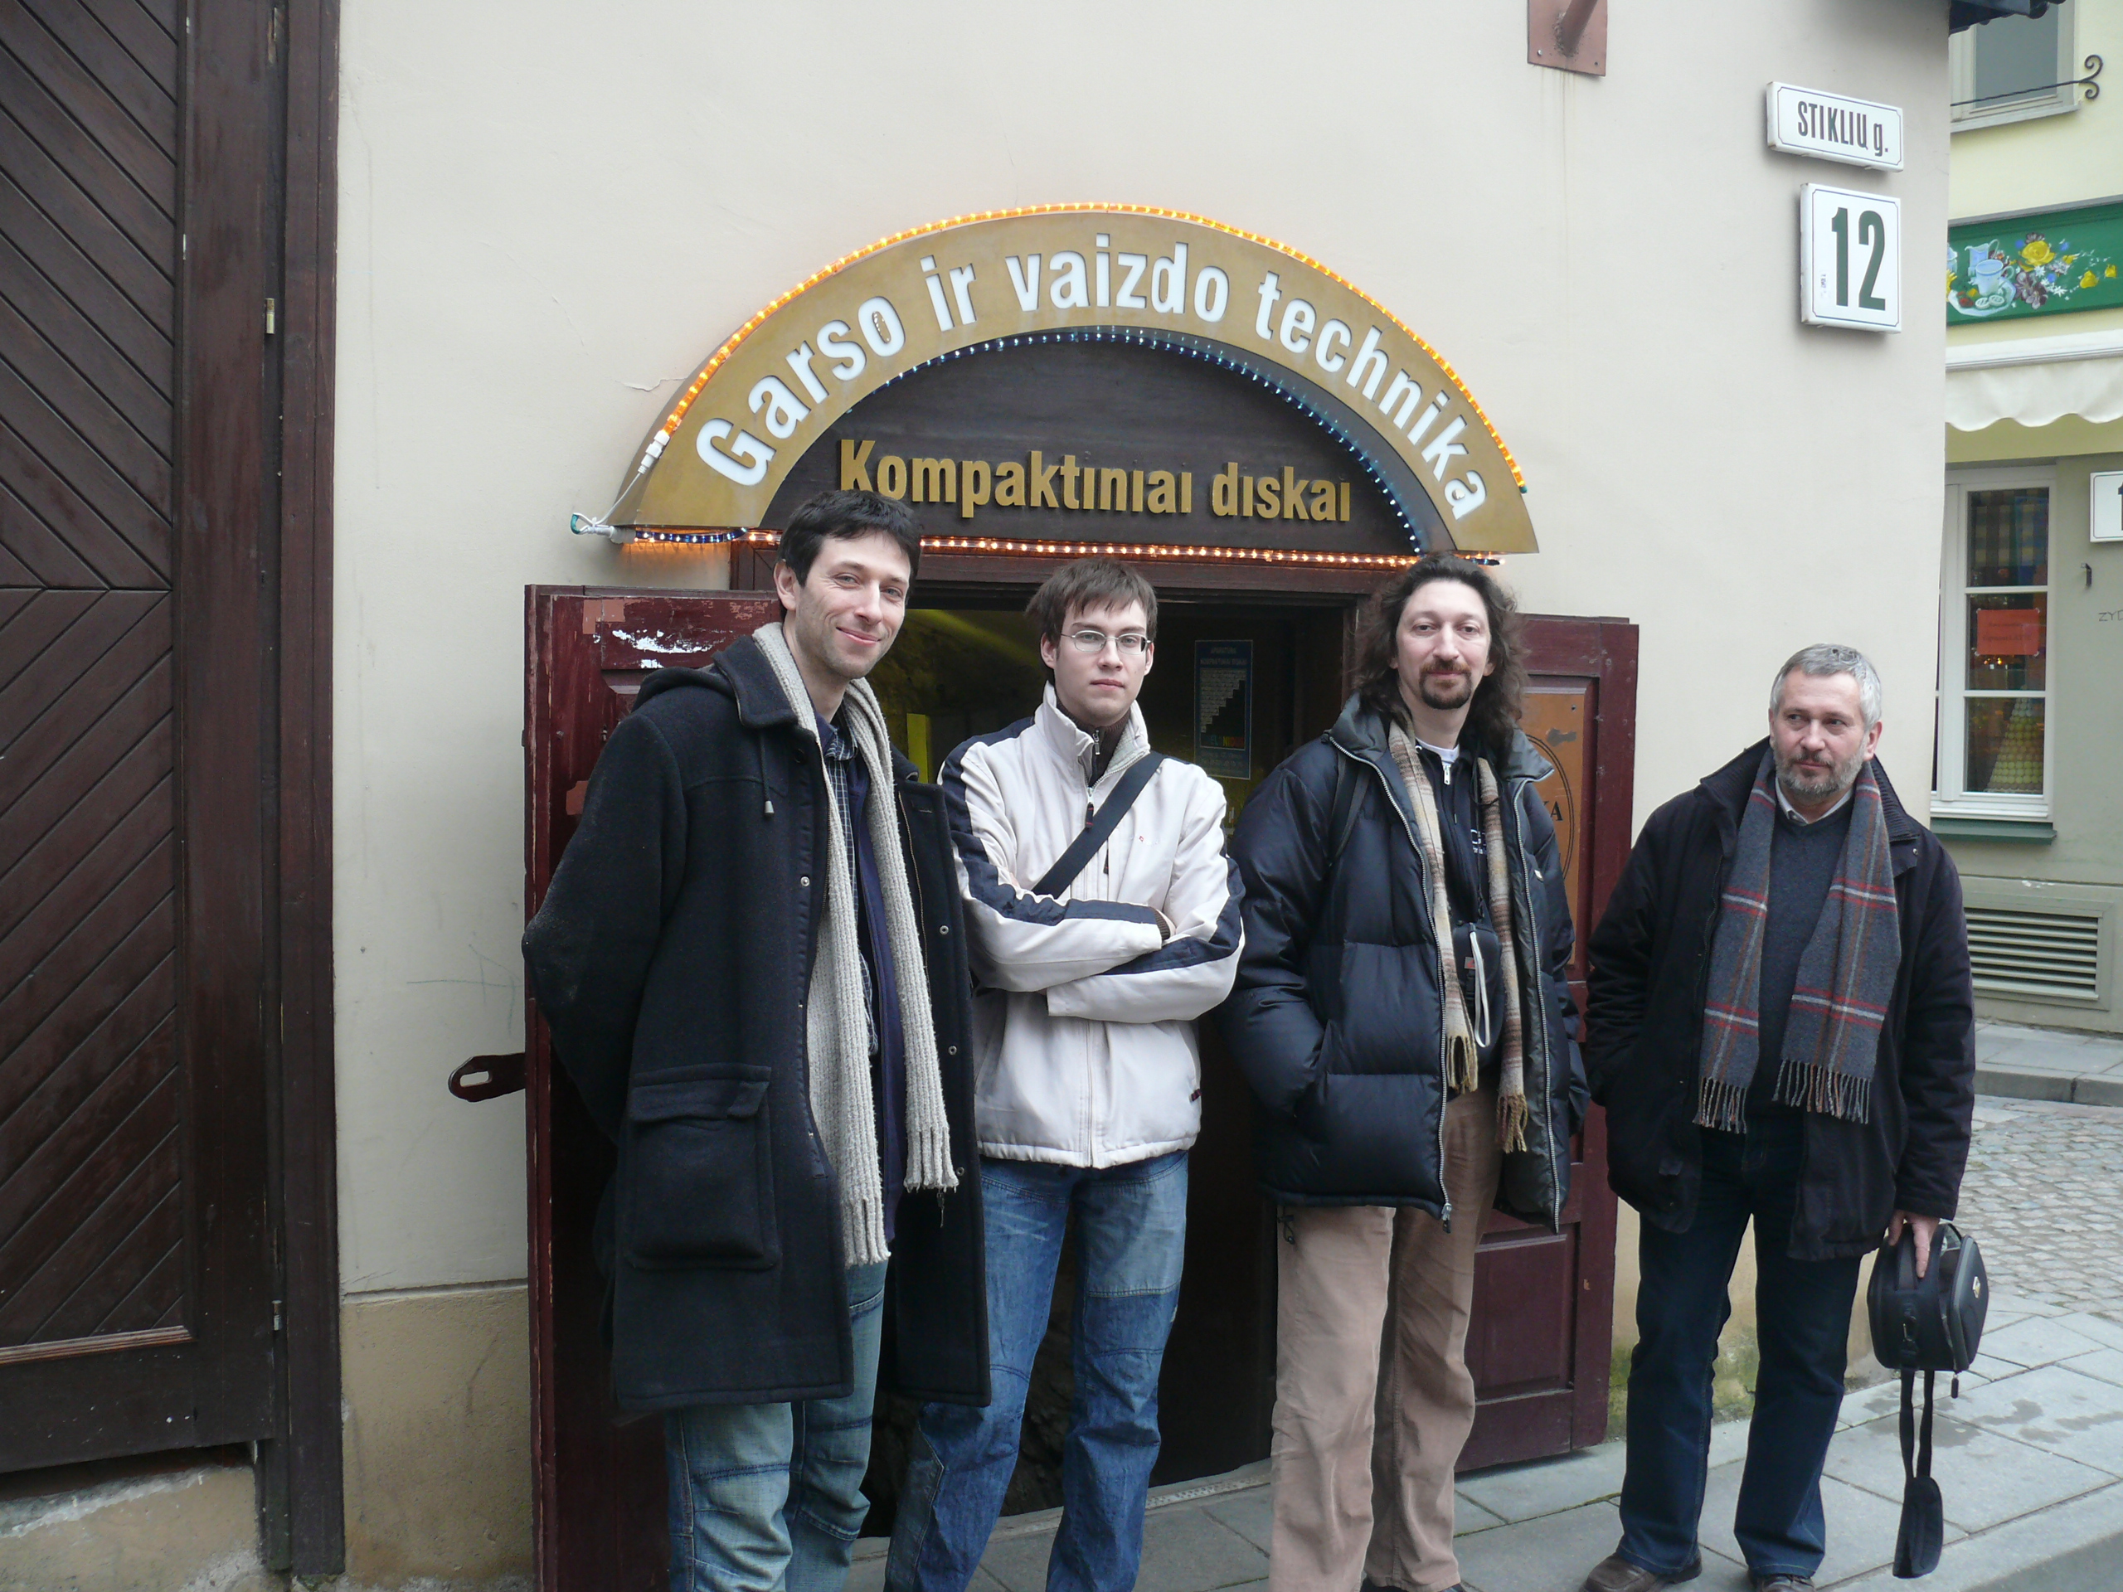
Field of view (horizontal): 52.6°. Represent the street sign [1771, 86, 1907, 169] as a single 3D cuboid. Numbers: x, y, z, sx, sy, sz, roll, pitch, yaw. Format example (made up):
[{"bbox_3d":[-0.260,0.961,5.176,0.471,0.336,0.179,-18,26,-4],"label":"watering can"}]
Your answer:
[{"bbox_3d":[1.682,-1.451,4.667,0.394,0.135,0.030,-1,4,-28],"label":"street sign"}]

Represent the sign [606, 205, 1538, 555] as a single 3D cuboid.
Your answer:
[{"bbox_3d":[0.099,-0.732,3.816,1.800,0.576,0.150,-1,4,-27],"label":"sign"}]

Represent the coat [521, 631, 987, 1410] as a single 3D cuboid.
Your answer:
[{"bbox_3d":[-0.403,0.268,2.833,0.600,0.970,0.430,-2,4,-35],"label":"coat"}]

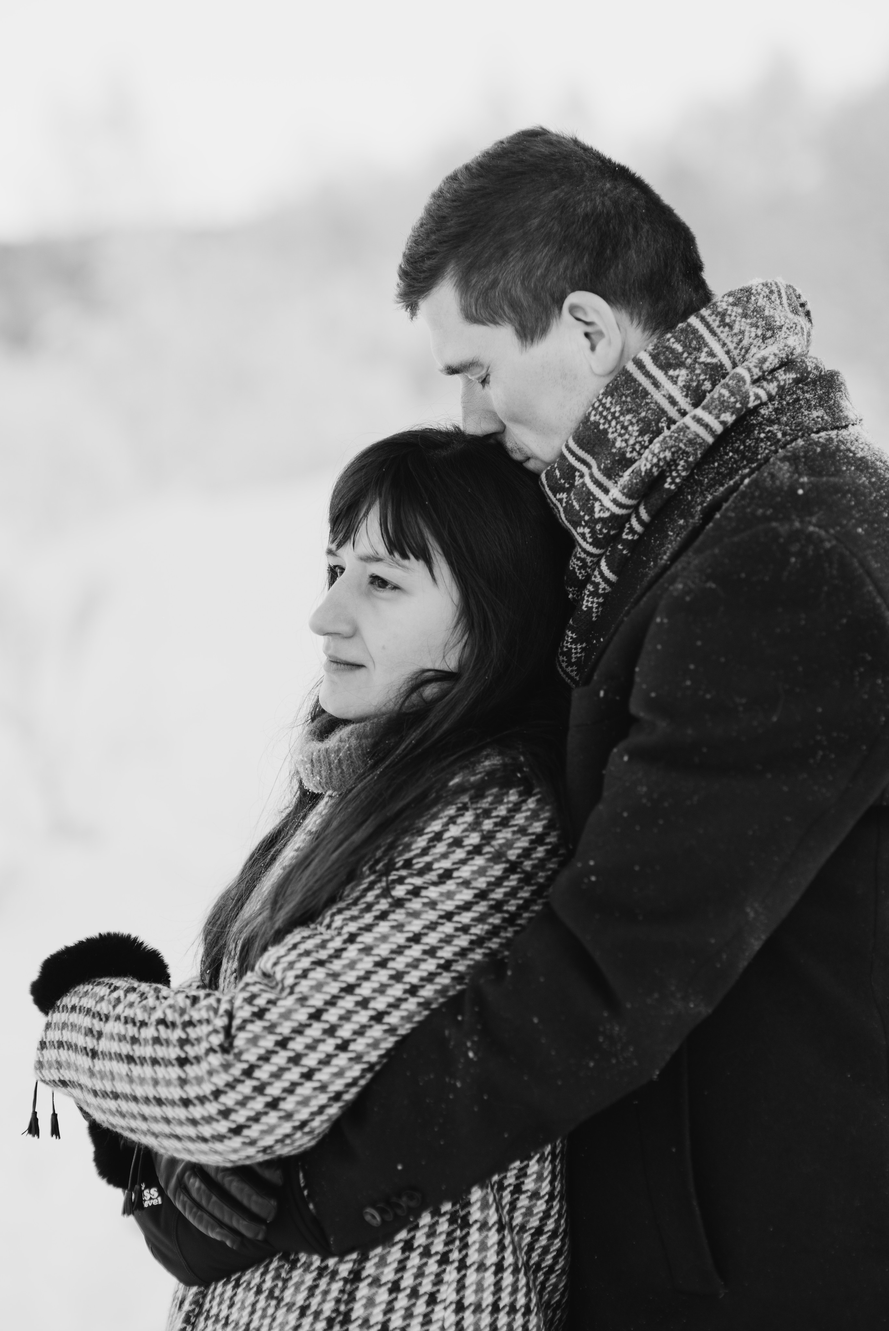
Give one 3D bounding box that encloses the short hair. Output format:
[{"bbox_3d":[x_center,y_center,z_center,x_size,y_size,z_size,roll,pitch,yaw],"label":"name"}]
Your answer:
[{"bbox_3d":[0.072,-0.302,2.300,0.220,0.178,0.170,-20,0,5],"label":"short hair"}]

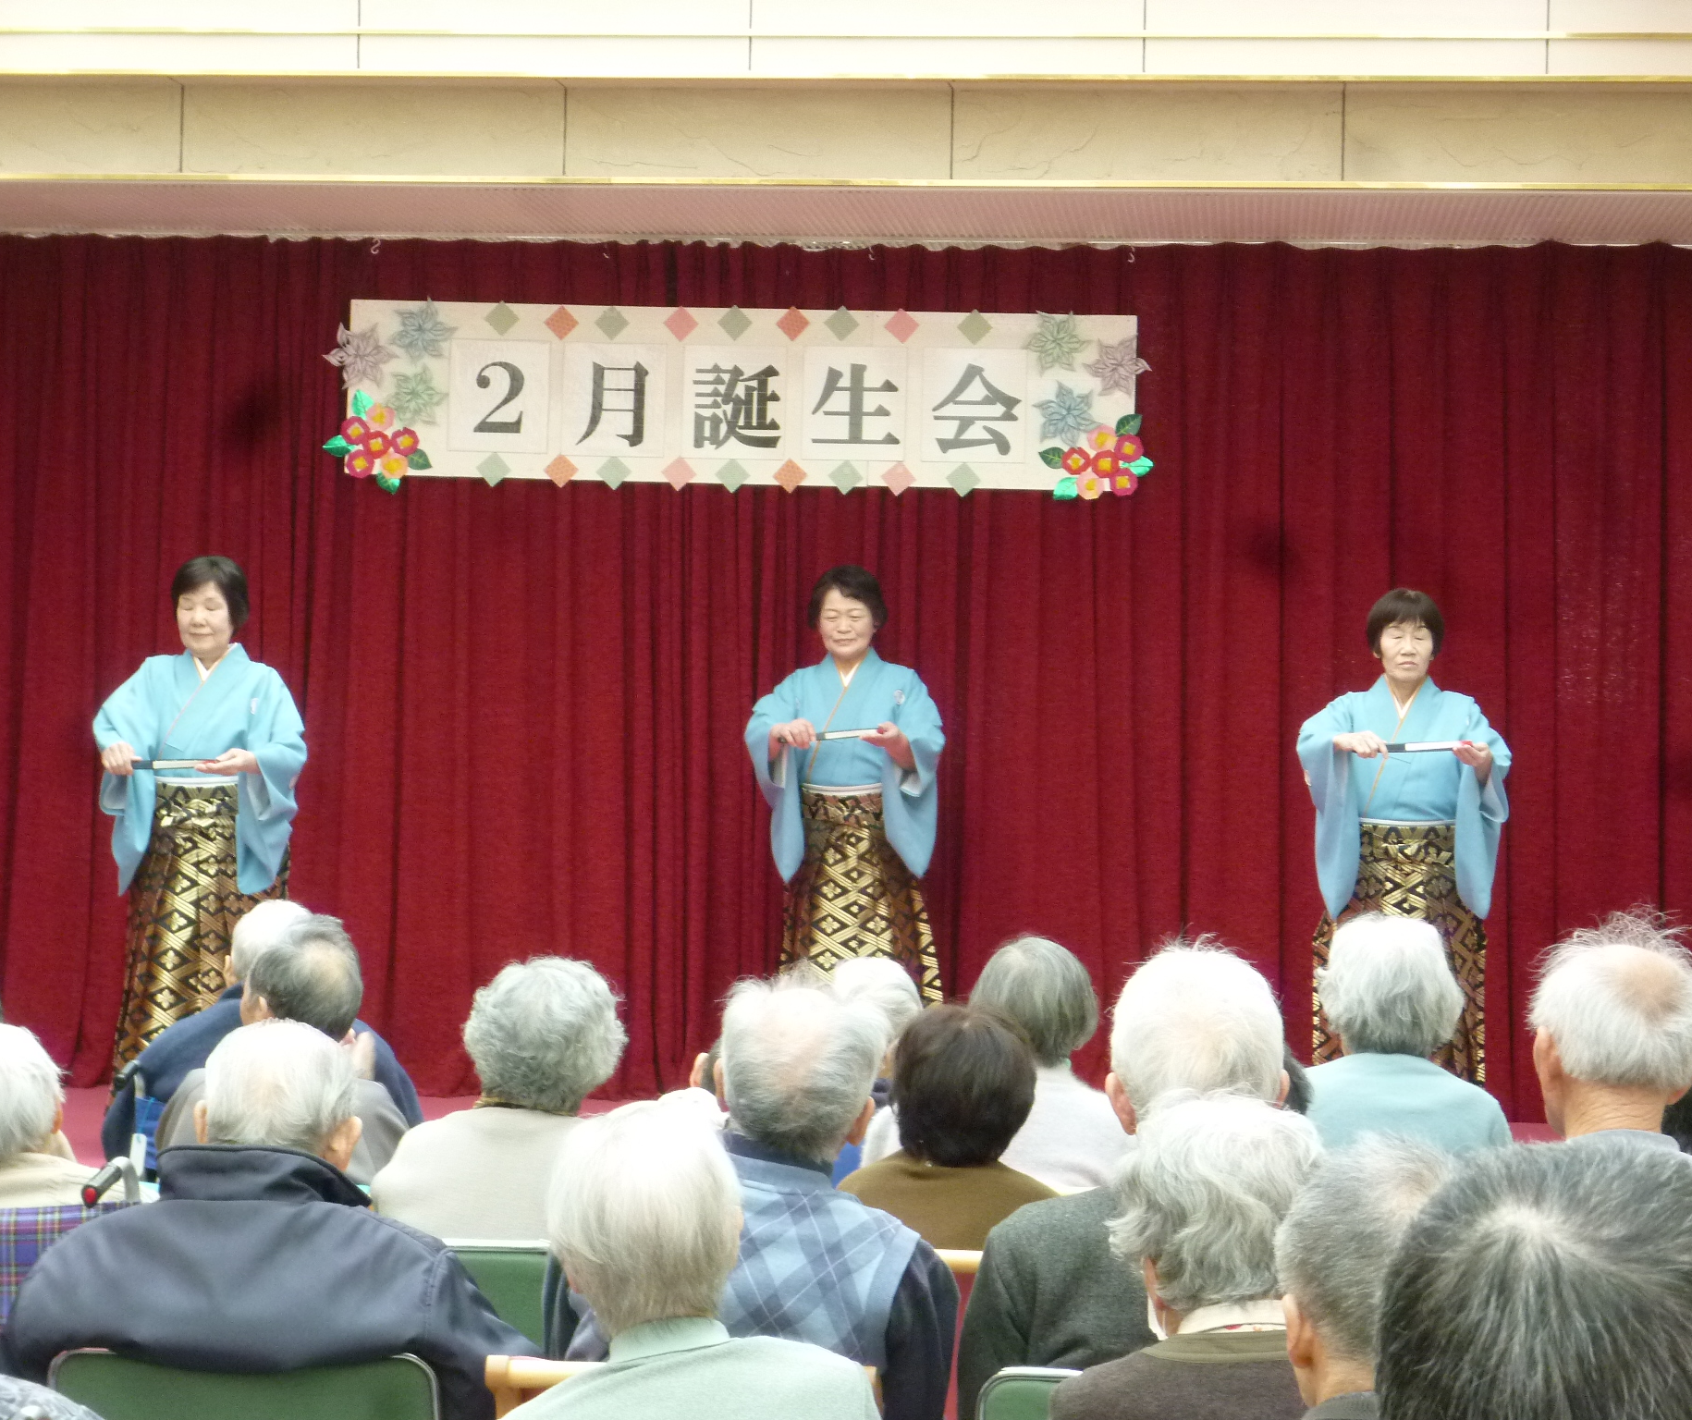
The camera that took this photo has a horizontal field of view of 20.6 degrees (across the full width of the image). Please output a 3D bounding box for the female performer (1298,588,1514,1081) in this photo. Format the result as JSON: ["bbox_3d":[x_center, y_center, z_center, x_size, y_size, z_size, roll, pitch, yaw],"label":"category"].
[{"bbox_3d":[1.442,0.412,12.154,0.560,1.470,0.450,1,0,5],"label":"female performer"}]

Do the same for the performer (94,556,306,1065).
[{"bbox_3d":[-1.715,0.341,12.255,0.560,1.497,0.450,1,0,11],"label":"performer"}]

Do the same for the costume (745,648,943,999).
[{"bbox_3d":[-0.015,0.479,12.304,0.530,1.282,0.450,1,0,5],"label":"costume"}]

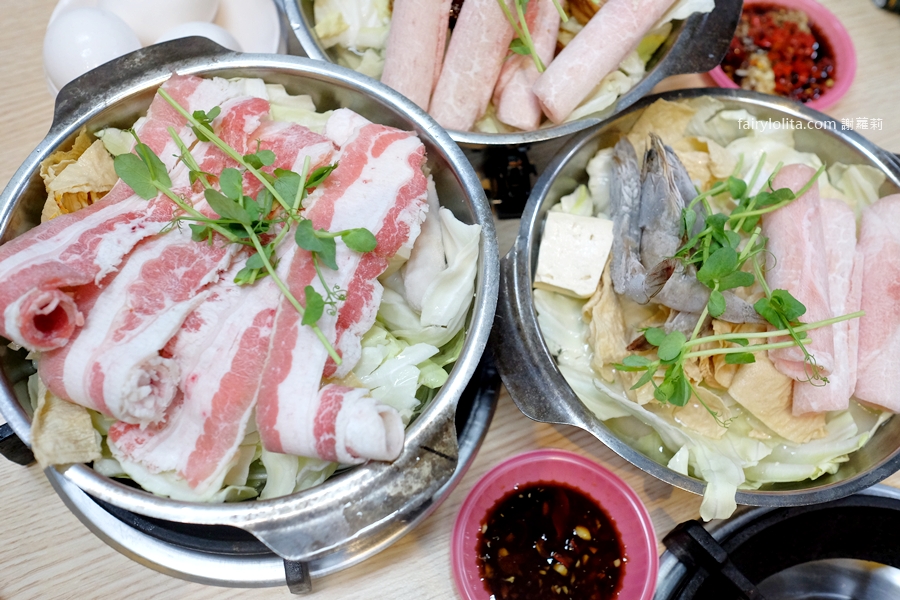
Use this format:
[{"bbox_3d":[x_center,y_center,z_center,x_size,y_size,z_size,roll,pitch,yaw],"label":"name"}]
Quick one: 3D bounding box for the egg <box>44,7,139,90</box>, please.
[{"bbox_3d":[-0.173,-0.117,0.426,0.047,0.052,0.049,-29,73,-14],"label":"egg"}]

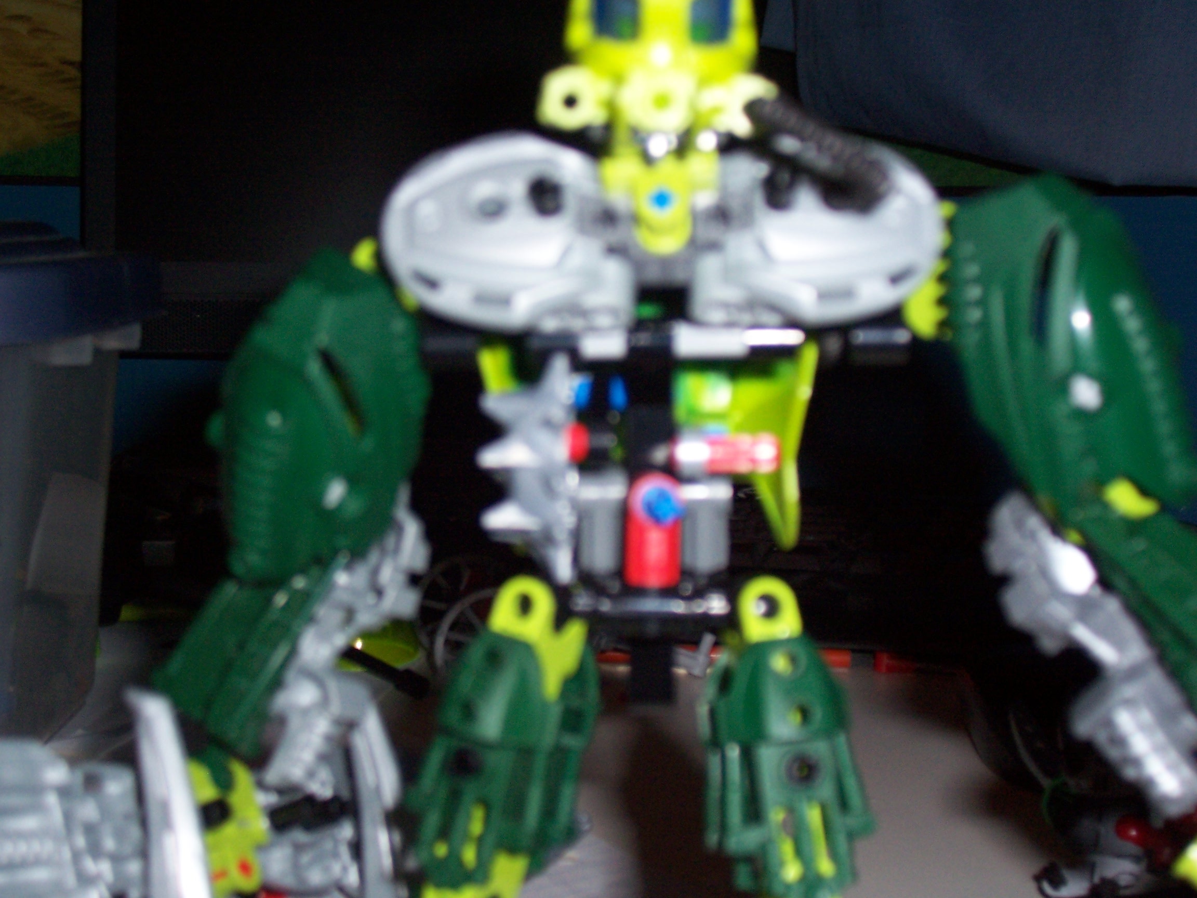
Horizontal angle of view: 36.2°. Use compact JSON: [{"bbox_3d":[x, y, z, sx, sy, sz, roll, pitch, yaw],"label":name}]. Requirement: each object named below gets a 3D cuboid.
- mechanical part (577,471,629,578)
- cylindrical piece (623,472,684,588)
[{"bbox_3d":[0.001,0.012,0.285,0.008,0.016,0.008,0,8,0],"label":"mechanical part"},{"bbox_3d":[0.008,0.012,0.265,0.007,0.016,0.008,0,8,0],"label":"cylindrical piece"}]

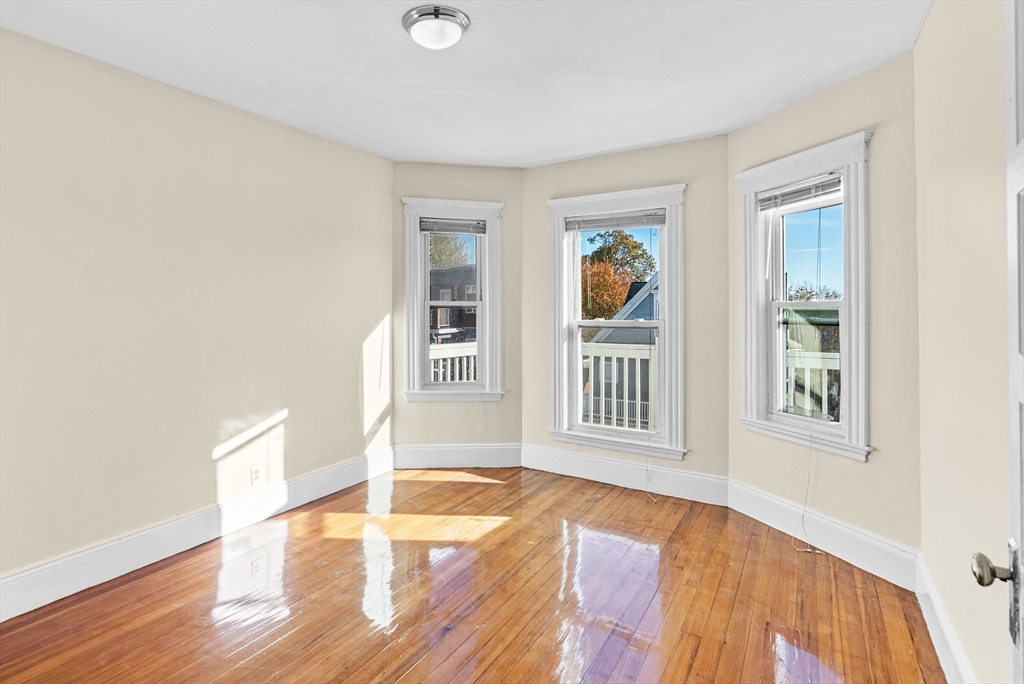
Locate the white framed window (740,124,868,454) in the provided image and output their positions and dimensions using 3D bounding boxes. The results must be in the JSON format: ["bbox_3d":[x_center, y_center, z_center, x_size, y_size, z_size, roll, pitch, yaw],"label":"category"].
[{"bbox_3d":[1.750,-0.245,2.801,0.140,1.758,0.764,-1,2,-24],"label":"white framed window"}]

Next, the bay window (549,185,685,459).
[{"bbox_3d":[0.806,-0.150,3.655,1.072,2.030,0.140,1,2,28],"label":"bay window"}]

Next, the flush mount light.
[{"bbox_3d":[-0.337,-1.364,2.043,0.300,0.125,0.300,0,2,0],"label":"flush mount light"}]

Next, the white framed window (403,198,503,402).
[{"bbox_3d":[-0.510,-0.350,3.976,0.851,1.739,0.140,0,2,-6],"label":"white framed window"}]

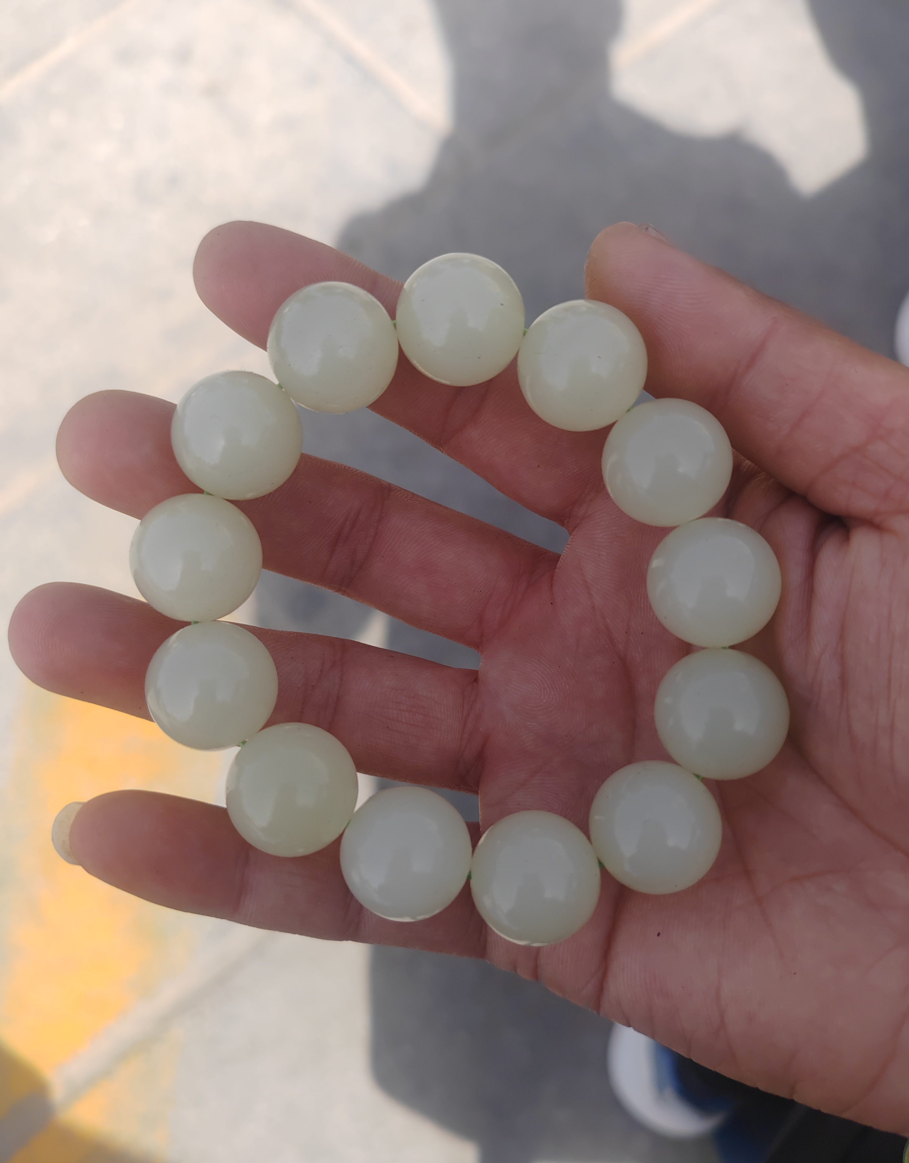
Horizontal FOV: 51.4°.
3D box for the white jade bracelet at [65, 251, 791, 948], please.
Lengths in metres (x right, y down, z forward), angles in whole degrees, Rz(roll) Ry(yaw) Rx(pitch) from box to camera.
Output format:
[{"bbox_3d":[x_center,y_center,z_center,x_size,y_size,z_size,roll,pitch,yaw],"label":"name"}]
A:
[{"bbox_3d":[0.000,0.003,0.139,0.096,0.021,0.101,0,88,0],"label":"white jade bracelet"}]

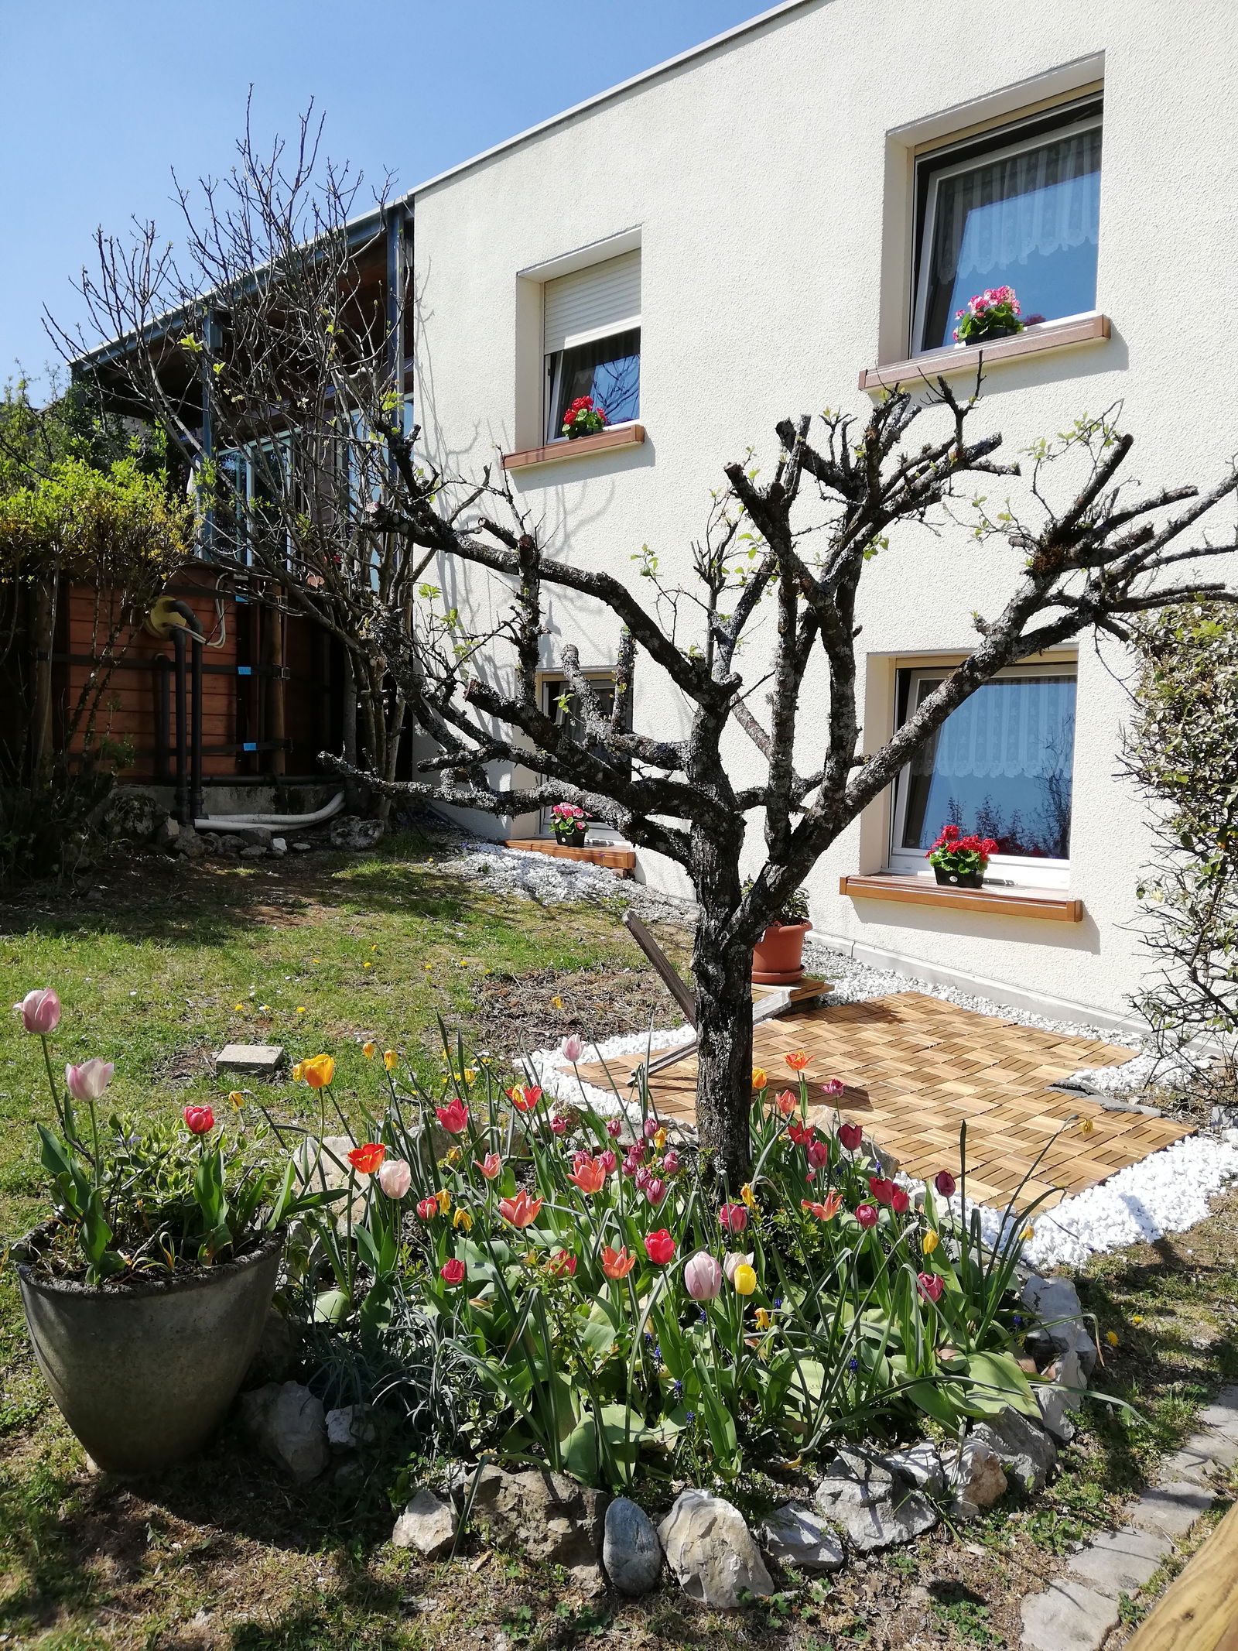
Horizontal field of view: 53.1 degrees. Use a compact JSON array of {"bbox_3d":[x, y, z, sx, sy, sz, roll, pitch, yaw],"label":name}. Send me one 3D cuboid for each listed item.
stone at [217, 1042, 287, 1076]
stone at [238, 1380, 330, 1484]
[{"bbox_3d":[-1.368,0.872,4.602,0.210,0.045,0.180,4,9,-6],"label":"stone"},{"bbox_3d":[-0.635,1.147,2.350,0.172,0.165,0.140,-1,5,-15],"label":"stone"}]

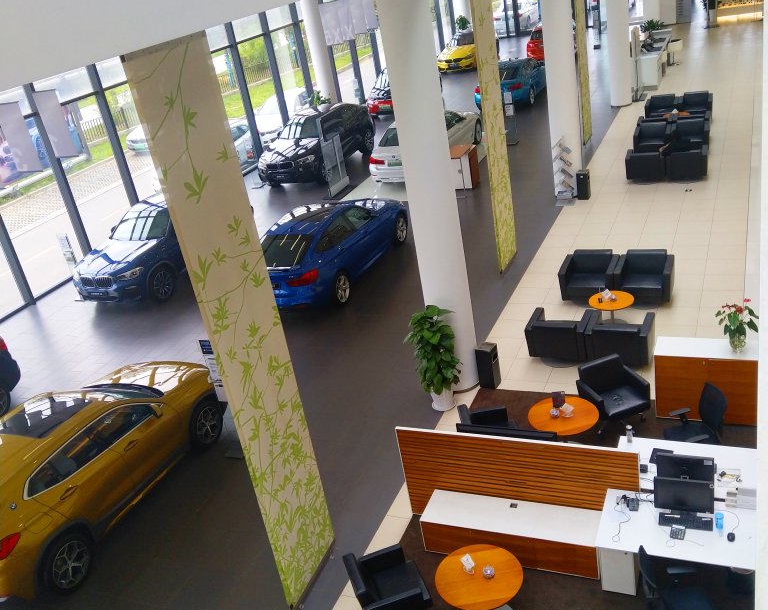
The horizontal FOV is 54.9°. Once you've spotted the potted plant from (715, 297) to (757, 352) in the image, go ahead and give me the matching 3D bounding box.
[{"bbox_3d":[4.228,0.263,8.853,0.469,0.612,0.435,2,27,25],"label":"potted plant"}]

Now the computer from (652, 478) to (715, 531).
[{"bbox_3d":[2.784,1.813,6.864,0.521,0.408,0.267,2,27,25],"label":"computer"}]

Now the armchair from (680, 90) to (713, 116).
[{"bbox_3d":[8.667,-5.501,20.490,0.870,0.750,0.800,0,27,24],"label":"armchair"}]

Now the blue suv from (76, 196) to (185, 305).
[{"bbox_3d":[-5.300,-1.543,17.681,1.910,1.650,4.730,2,28,26],"label":"blue suv"}]

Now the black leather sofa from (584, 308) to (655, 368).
[{"bbox_3d":[3.436,0.449,10.727,0.834,0.730,0.730,2,28,26],"label":"black leather sofa"}]

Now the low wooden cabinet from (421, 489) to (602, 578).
[{"bbox_3d":[1.344,2.389,7.756,1.820,0.430,0.480,2,28,26],"label":"low wooden cabinet"}]

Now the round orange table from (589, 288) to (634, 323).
[{"bbox_3d":[3.592,0.144,11.616,0.675,0.480,0.675,2,28,26],"label":"round orange table"}]

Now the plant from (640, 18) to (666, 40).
[{"bbox_3d":[9.776,-10.012,26.875,0.850,0.700,0.800,2,28,26],"label":"plant"}]

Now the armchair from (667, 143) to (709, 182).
[{"bbox_3d":[6.845,-3.198,16.681,0.837,0.735,0.772,2,27,25],"label":"armchair"}]

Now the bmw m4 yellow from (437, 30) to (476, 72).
[{"bbox_3d":[4.194,-11.963,34.411,1.917,1.419,4.624,2,28,26],"label":"bmw m4 yellow"}]

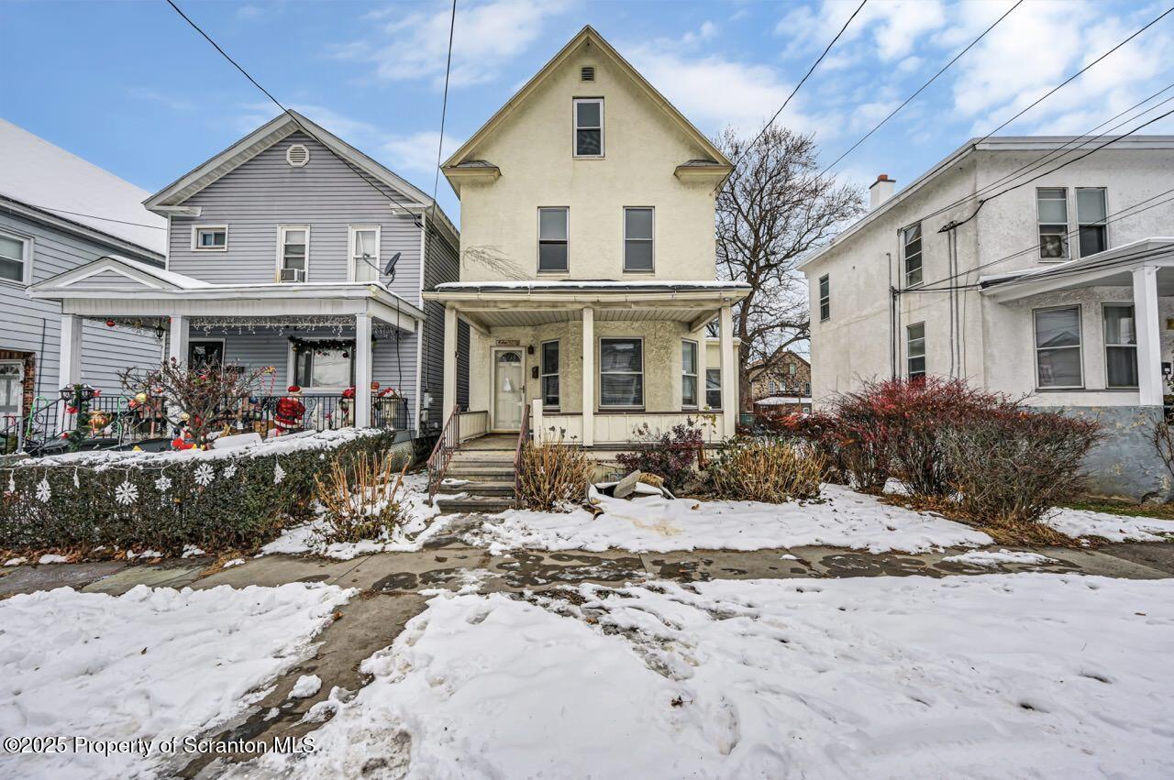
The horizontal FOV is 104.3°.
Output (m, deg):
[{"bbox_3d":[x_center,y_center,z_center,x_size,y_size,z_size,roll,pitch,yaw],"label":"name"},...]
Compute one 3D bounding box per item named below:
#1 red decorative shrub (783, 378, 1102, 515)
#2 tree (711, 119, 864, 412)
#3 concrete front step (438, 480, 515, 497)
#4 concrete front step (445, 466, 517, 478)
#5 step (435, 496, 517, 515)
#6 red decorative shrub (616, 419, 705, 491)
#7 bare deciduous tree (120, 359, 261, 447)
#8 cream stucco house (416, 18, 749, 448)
[{"bbox_3d":[6.850,0.955,9.168,2.300,2.350,5.000,0,-2,0],"label":"red decorative shrub"},{"bbox_3d":[8.400,-4.994,21.728,9.200,15.000,8.800,0,-2,0],"label":"tree"},{"bbox_3d":[-1.900,1.752,8.004,1.360,0.190,0.310,0,-2,0],"label":"concrete front step"},{"bbox_3d":[-1.900,1.569,8.312,1.340,0.190,0.310,0,-2,0],"label":"concrete front step"},{"bbox_3d":[-1.880,1.950,7.725,1.380,0.190,0.310,0,-2,0],"label":"step"},{"bbox_3d":[1.350,1.249,8.305,1.600,1.400,1.250,0,-2,0],"label":"red decorative shrub"},{"bbox_3d":[-7.500,0.668,8.780,2.300,2.500,2.200,0,-2,0],"label":"bare deciduous tree"},{"bbox_3d":[0.100,-2.906,14.234,6.700,10.500,11.400,0,-2,0],"label":"cream stucco house"}]

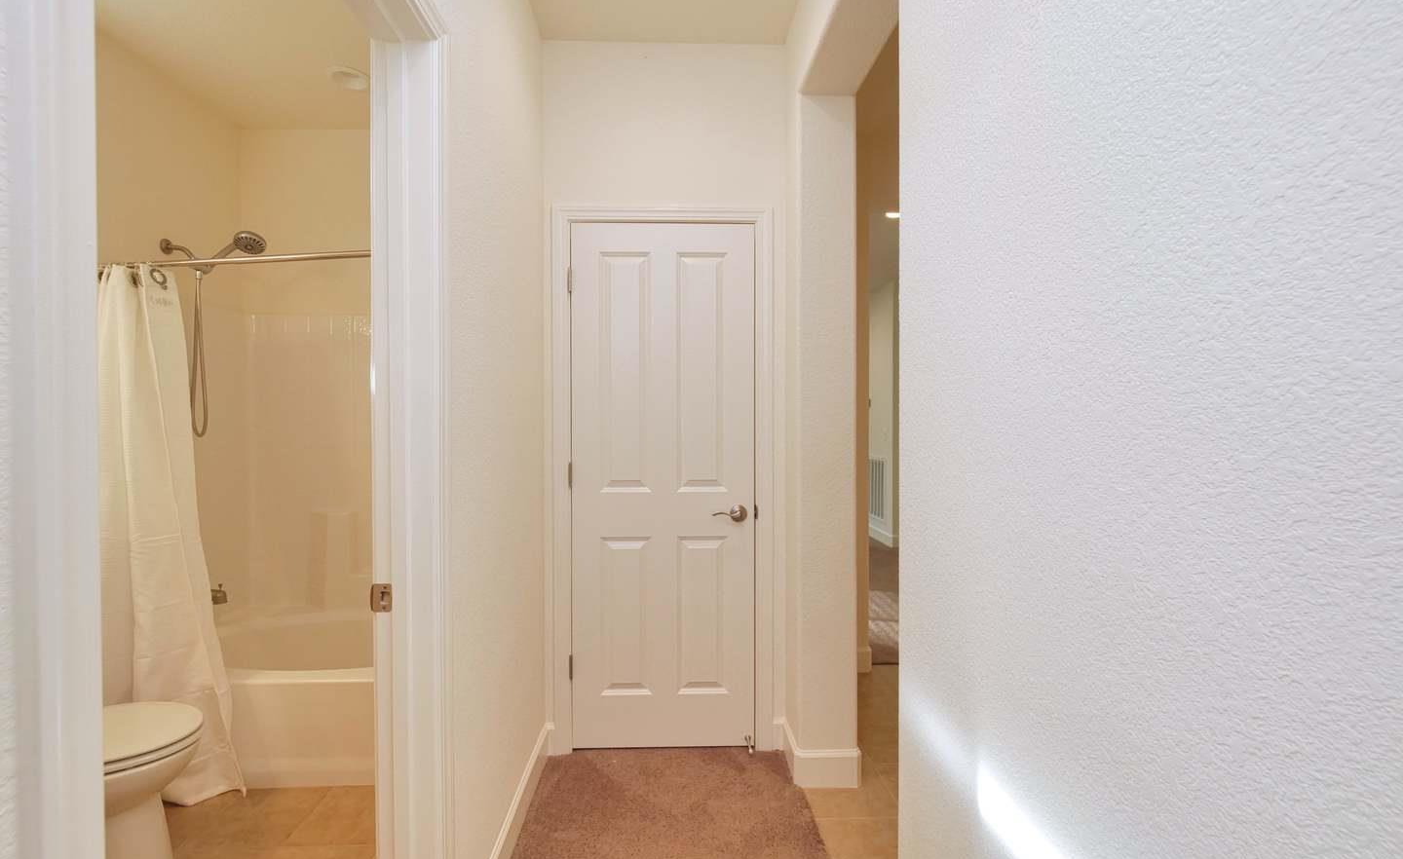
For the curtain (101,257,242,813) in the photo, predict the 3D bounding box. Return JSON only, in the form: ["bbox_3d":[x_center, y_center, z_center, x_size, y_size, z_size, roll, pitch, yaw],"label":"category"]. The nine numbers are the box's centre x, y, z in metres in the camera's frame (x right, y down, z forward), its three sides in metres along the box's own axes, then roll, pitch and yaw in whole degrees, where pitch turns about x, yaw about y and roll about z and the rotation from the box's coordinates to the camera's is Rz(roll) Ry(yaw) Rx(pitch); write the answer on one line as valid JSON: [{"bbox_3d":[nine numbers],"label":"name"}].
[{"bbox_3d":[-1.872,0.345,1.934,0.600,1.823,0.190,0,1,-3],"label":"curtain"}]

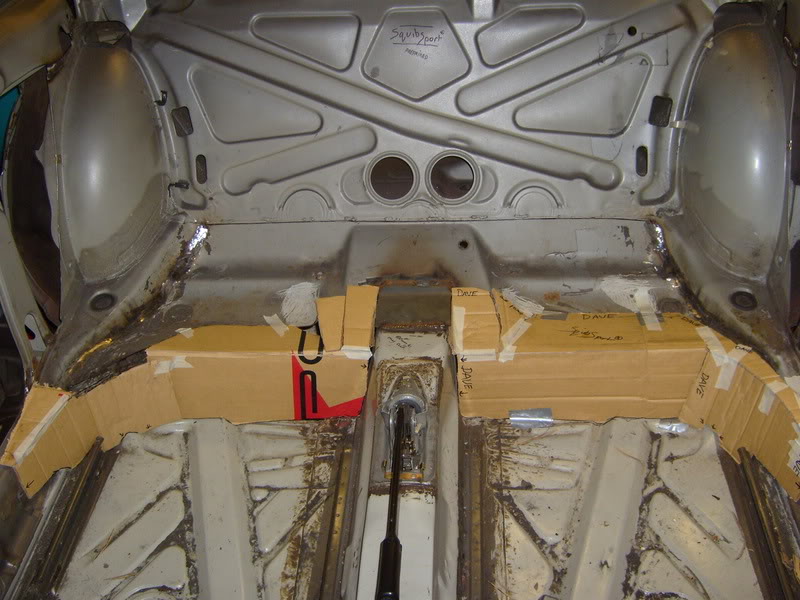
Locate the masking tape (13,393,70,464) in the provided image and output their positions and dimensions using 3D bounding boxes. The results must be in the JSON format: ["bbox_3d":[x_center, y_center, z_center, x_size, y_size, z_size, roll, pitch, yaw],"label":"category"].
[{"bbox_3d":[-0.570,0.204,1.285,0.040,0.035,0.150,7,39,10],"label":"masking tape"}]

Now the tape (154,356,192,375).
[{"bbox_3d":[-0.397,0.115,1.417,0.066,0.035,0.012,0,38,2],"label":"tape"}]

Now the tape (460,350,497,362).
[{"bbox_3d":[0.136,0.098,1.399,0.062,0.018,0.014,0,38,2],"label":"tape"}]

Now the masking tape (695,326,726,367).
[{"bbox_3d":[0.535,0.080,1.393,0.032,0.025,0.085,-4,38,-4],"label":"masking tape"}]

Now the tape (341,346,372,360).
[{"bbox_3d":[-0.075,0.093,1.400,0.055,0.020,0.016,0,38,2],"label":"tape"}]

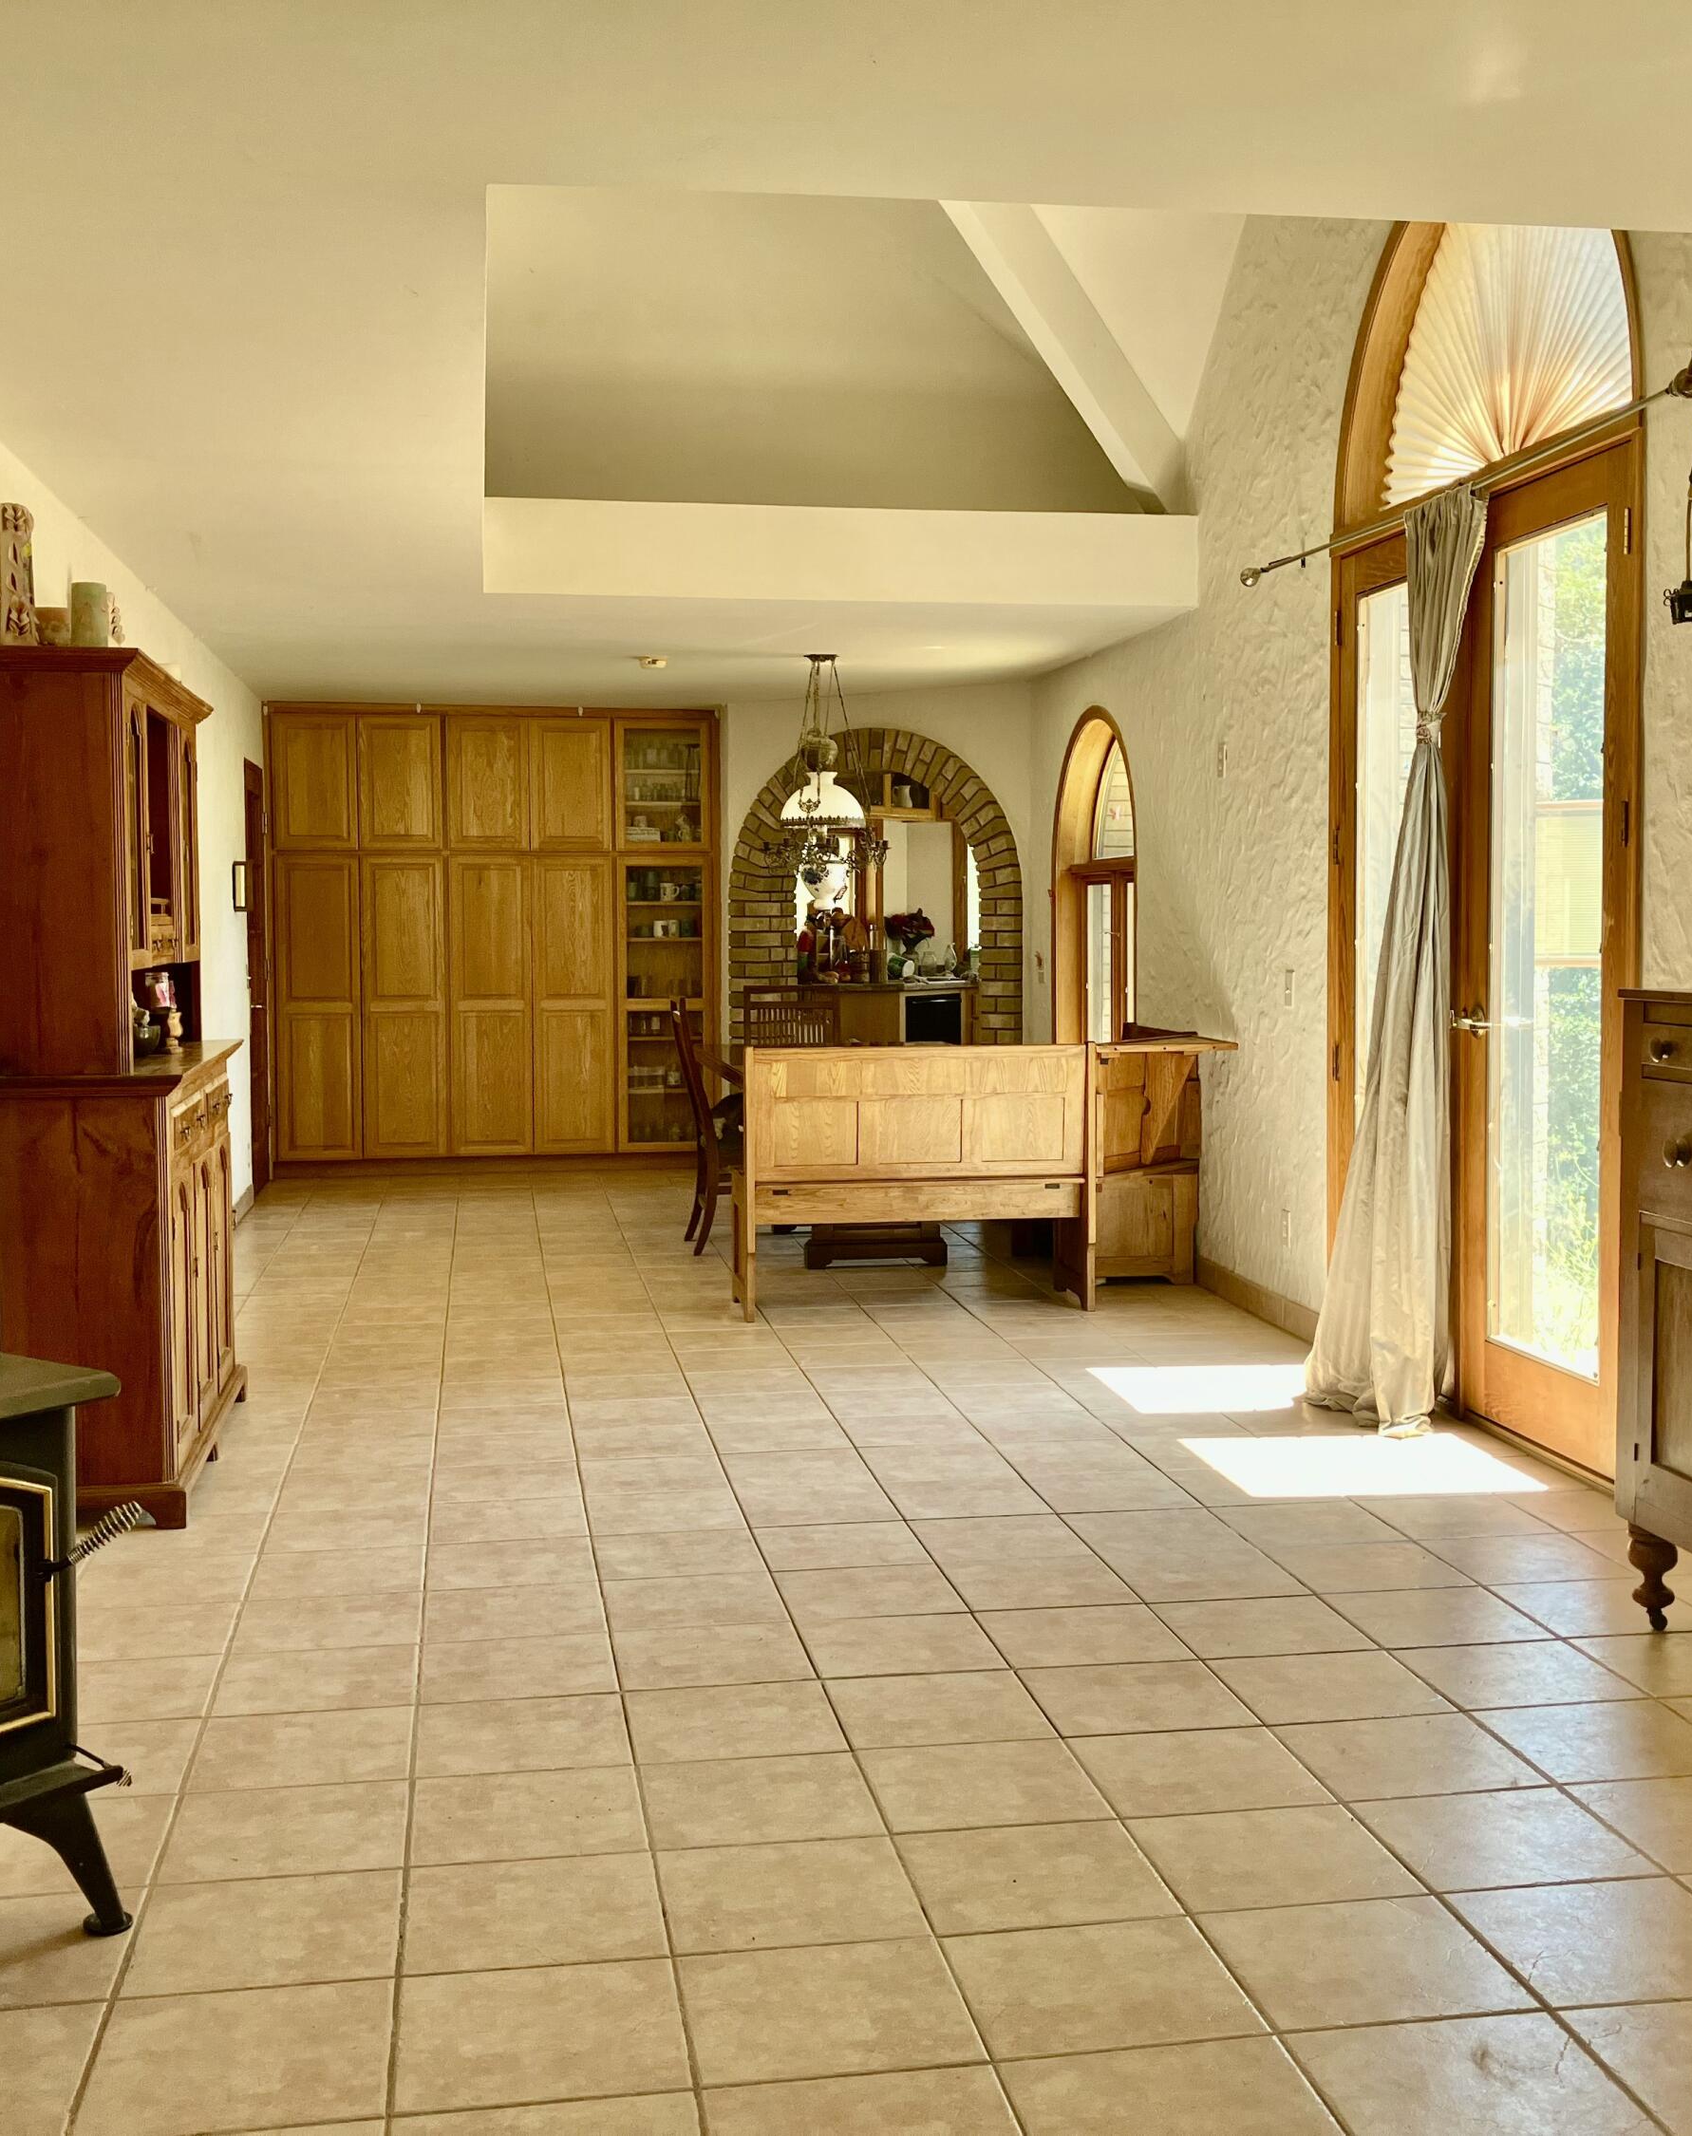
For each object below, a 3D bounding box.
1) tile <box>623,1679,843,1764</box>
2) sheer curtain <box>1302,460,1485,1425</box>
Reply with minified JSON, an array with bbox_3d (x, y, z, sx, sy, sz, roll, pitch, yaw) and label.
[{"bbox_3d":[-0.181,1.052,3.691,0.320,0.010,0.320,-1,4,-9],"label":"tile"},{"bbox_3d":[1.453,-0.273,5.999,0.260,2.370,0.560,-1,4,-9],"label":"sheer curtain"}]

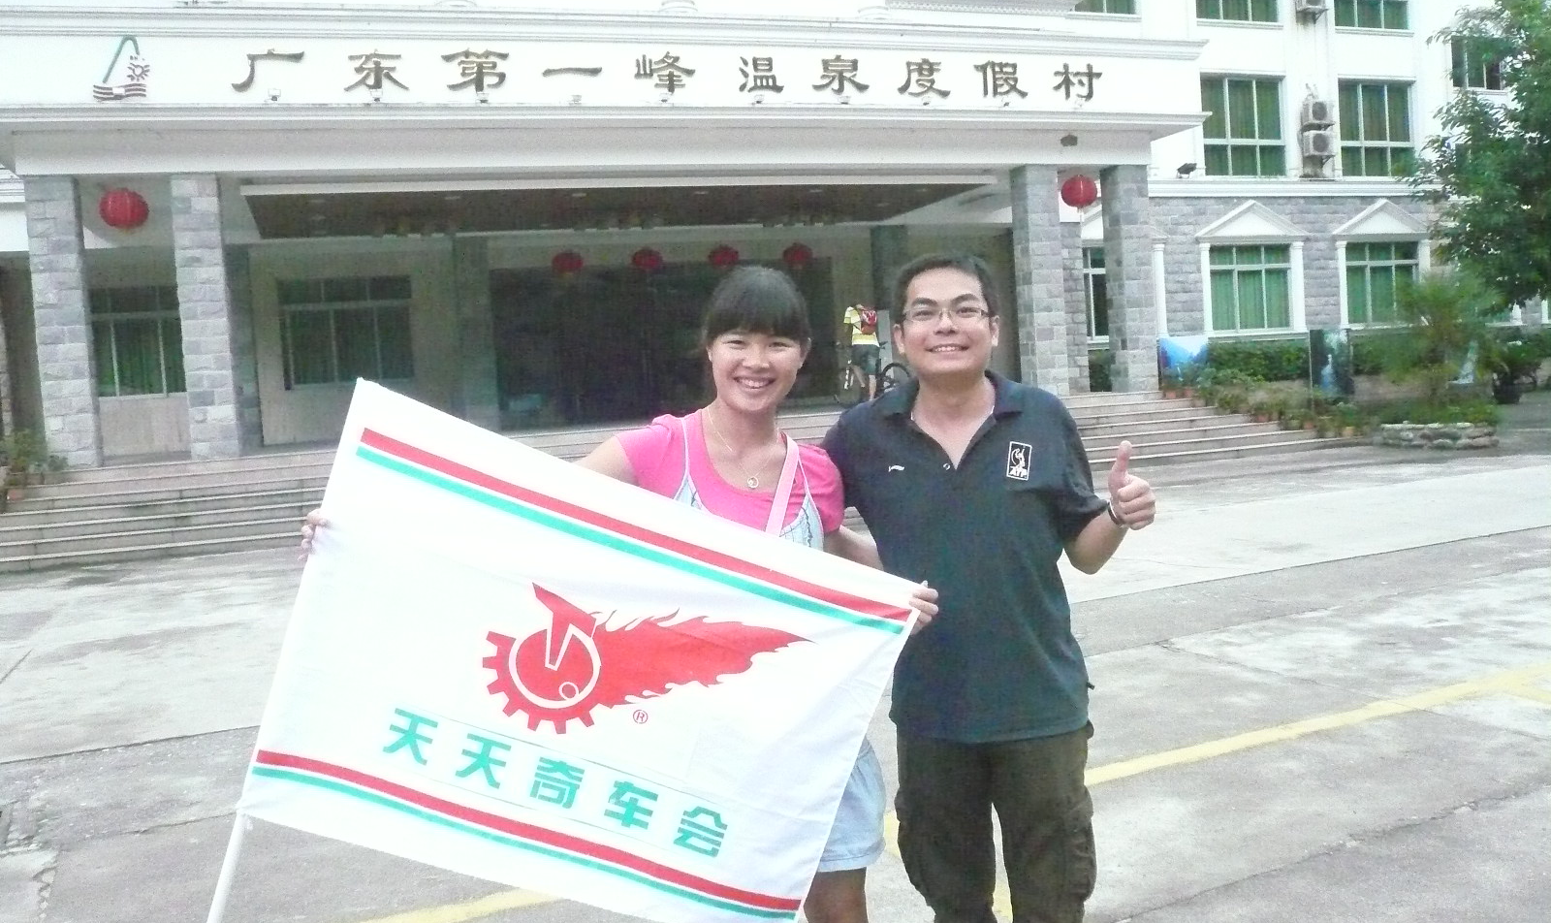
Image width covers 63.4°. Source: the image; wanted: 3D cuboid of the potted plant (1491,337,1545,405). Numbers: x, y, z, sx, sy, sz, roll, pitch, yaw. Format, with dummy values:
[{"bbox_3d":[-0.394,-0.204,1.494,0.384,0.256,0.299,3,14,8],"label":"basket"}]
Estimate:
[{"bbox_3d":[16.550,-2.013,27.977,1.080,1.513,1.080,-5,4,-19],"label":"potted plant"}]

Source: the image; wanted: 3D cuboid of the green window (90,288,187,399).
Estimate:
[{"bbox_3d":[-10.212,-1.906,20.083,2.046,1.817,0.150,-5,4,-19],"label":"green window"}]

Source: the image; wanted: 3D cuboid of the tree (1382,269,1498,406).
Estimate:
[{"bbox_3d":[9.791,-1.797,18.516,1.580,2.074,1.550,-5,4,-19],"label":"tree"}]

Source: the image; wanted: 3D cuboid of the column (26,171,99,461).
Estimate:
[{"bbox_3d":[-8.270,-1.588,14.601,0.541,3.500,0.448,-5,4,-19],"label":"column"}]

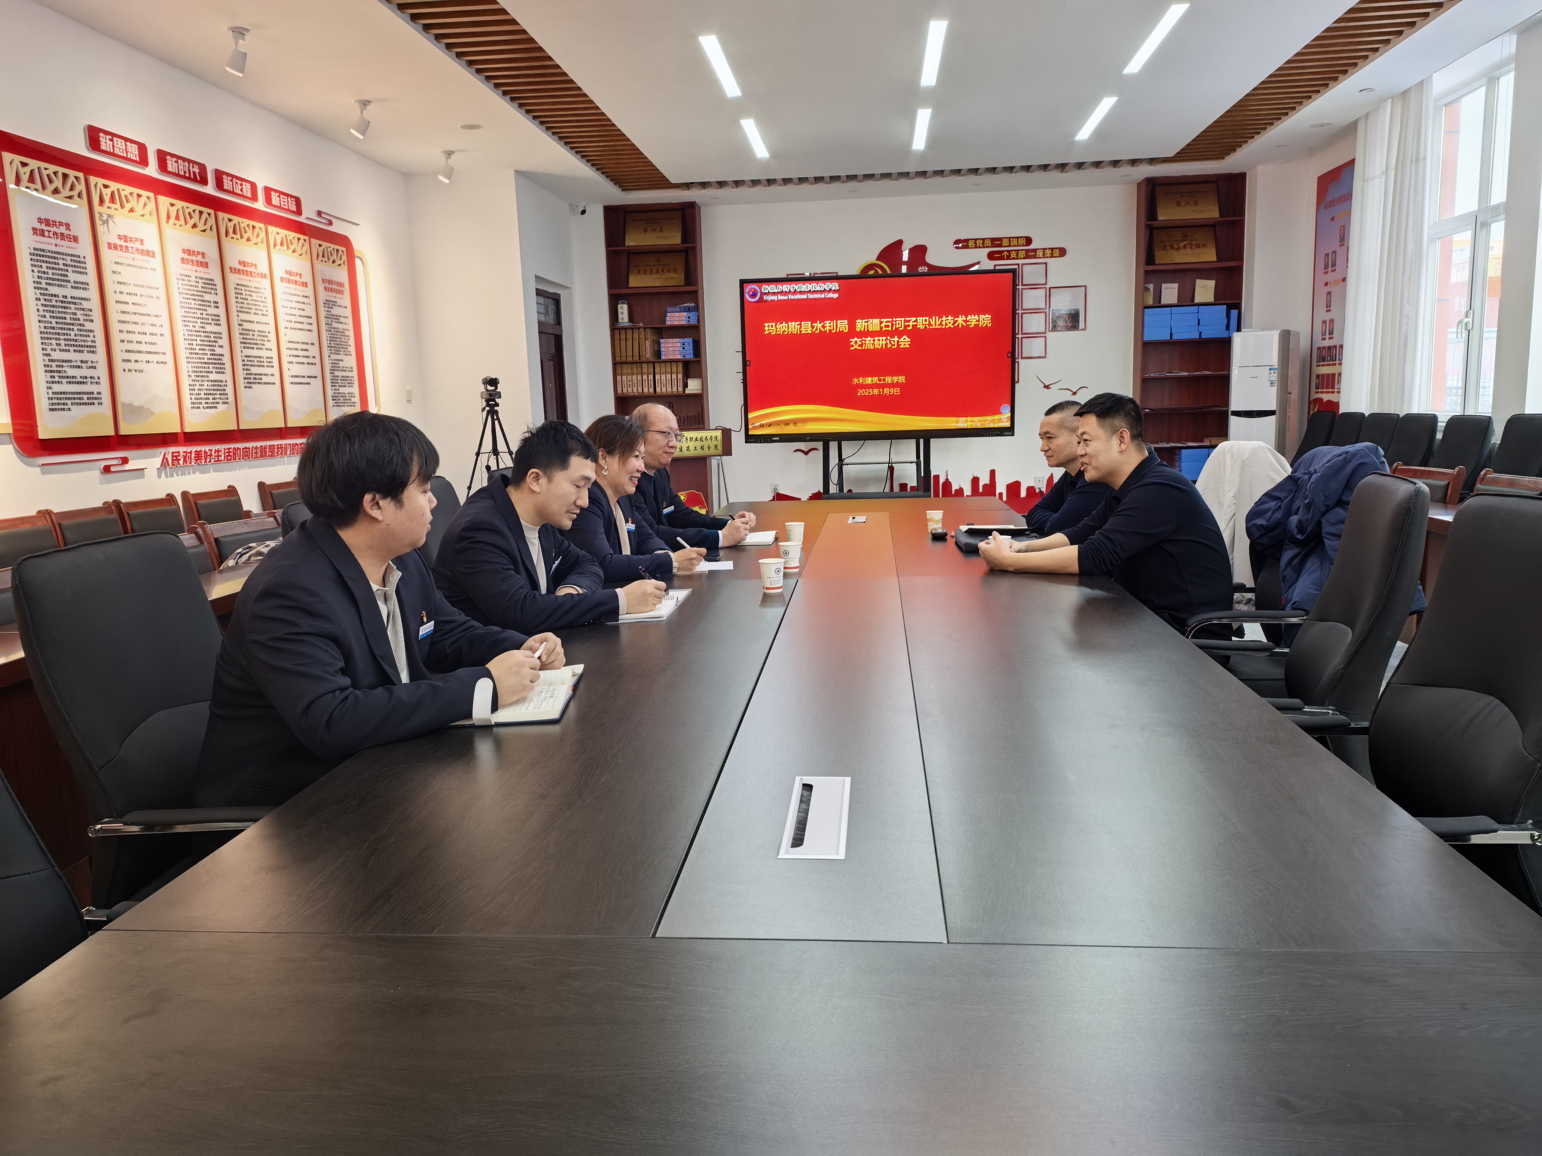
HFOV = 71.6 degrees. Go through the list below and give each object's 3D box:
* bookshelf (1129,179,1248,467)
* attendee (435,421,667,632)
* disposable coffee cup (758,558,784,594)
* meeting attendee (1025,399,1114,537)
[{"bbox_3d":[3.490,-1.804,9.018,0.779,2.975,0.340,-1,9,6],"label":"bookshelf"},{"bbox_3d":[-0.591,0.226,2.746,0.740,1.235,0.600,-2,9,1],"label":"attendee"},{"bbox_3d":[0.006,-0.005,3.004,0.074,0.086,0.074,-1,9,6],"label":"disposable coffee cup"},{"bbox_3d":[1.228,-0.027,3.868,0.720,1.240,0.580,-1,9,3],"label":"meeting attendee"}]

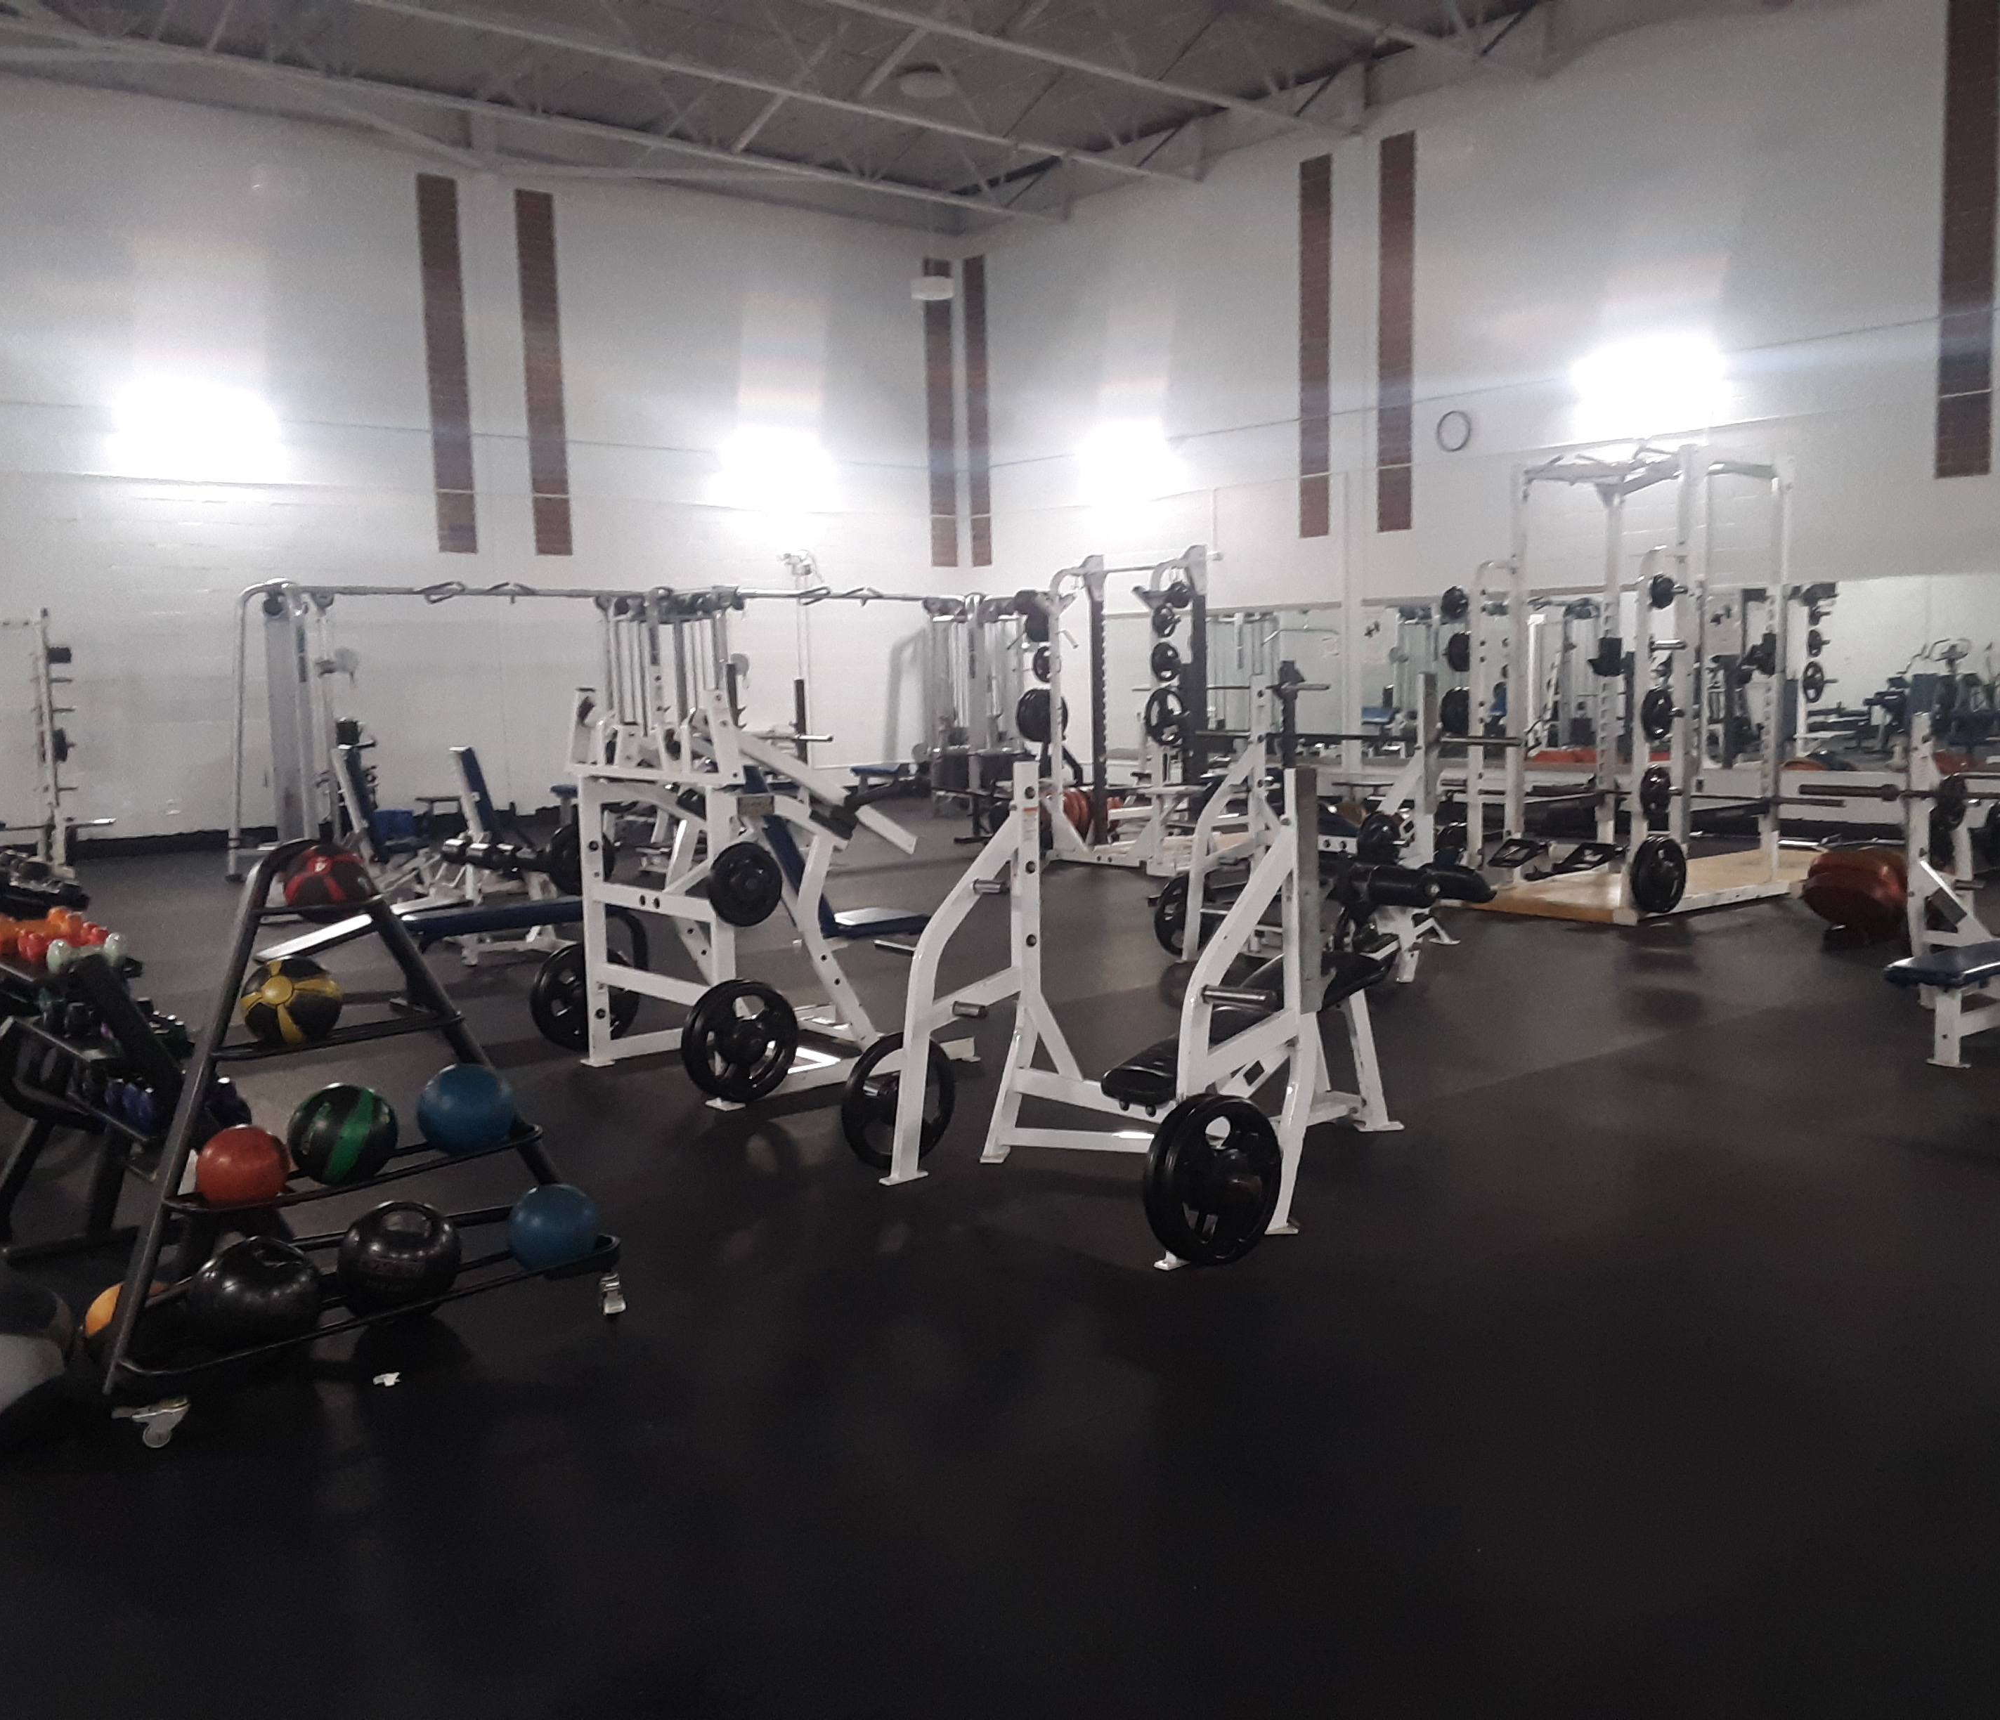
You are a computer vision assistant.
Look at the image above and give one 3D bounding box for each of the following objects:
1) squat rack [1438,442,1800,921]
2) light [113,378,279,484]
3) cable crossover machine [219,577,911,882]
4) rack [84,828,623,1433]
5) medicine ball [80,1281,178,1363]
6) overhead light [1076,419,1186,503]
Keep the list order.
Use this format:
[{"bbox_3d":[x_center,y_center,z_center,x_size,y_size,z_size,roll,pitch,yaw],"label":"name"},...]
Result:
[{"bbox_3d":[3.857,-1.084,11.411,1.750,2.710,1.650,-6,8,-41],"label":"squat rack"},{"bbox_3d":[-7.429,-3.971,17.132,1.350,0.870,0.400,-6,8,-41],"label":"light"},{"bbox_3d":[-3.383,-1.310,17.083,7.150,2.400,1.100,-6,8,-41],"label":"cable crossover machine"},{"bbox_3d":[-1.460,0.536,4.165,1.200,1.210,0.500,-6,8,-41],"label":"rack"},{"bbox_3d":[-1.886,1.044,4.087,0.235,0.235,0.235,-1,6,0],"label":"medicine ball"},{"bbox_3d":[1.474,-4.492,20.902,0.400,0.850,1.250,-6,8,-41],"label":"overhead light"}]

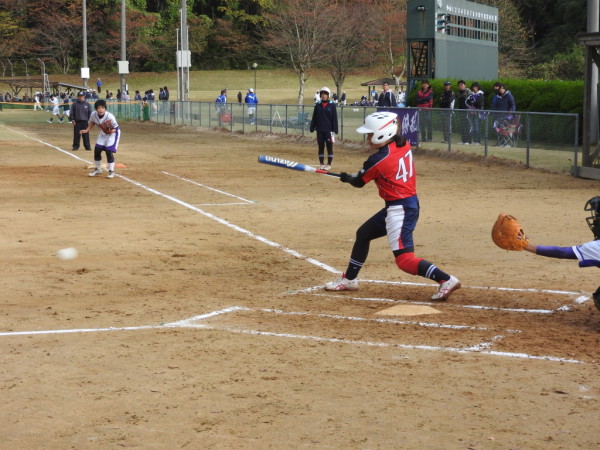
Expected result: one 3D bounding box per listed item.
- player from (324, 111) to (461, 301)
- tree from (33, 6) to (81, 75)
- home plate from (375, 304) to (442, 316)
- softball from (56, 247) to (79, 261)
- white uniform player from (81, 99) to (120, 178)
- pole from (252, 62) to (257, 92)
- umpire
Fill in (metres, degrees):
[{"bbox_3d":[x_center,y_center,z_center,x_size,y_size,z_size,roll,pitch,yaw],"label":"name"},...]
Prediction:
[{"bbox_3d":[0.718,-0.183,10.509,0.980,1.430,0.560,3,7,32],"label":"player"},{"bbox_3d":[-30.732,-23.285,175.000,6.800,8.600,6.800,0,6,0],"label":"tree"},{"bbox_3d":[0.806,0.614,9.777,0.432,0.030,0.432,3,7,30],"label":"home plate"},{"bbox_3d":[-1.953,0.238,11.600,0.097,0.097,0.097,0,6,0],"label":"softball"},{"bbox_3d":[-3.511,-1.517,24.400,0.720,1.380,0.620,0,6,3],"label":"white uniform player"},{"bbox_3d":[-4.922,-15.870,150.000,0.480,3.400,0.480,0,6,0],"label":"pole"},{"bbox_3d":[-5.651,-2.675,35.700,0.580,1.520,0.360,-1,6,-6],"label":"umpire"}]

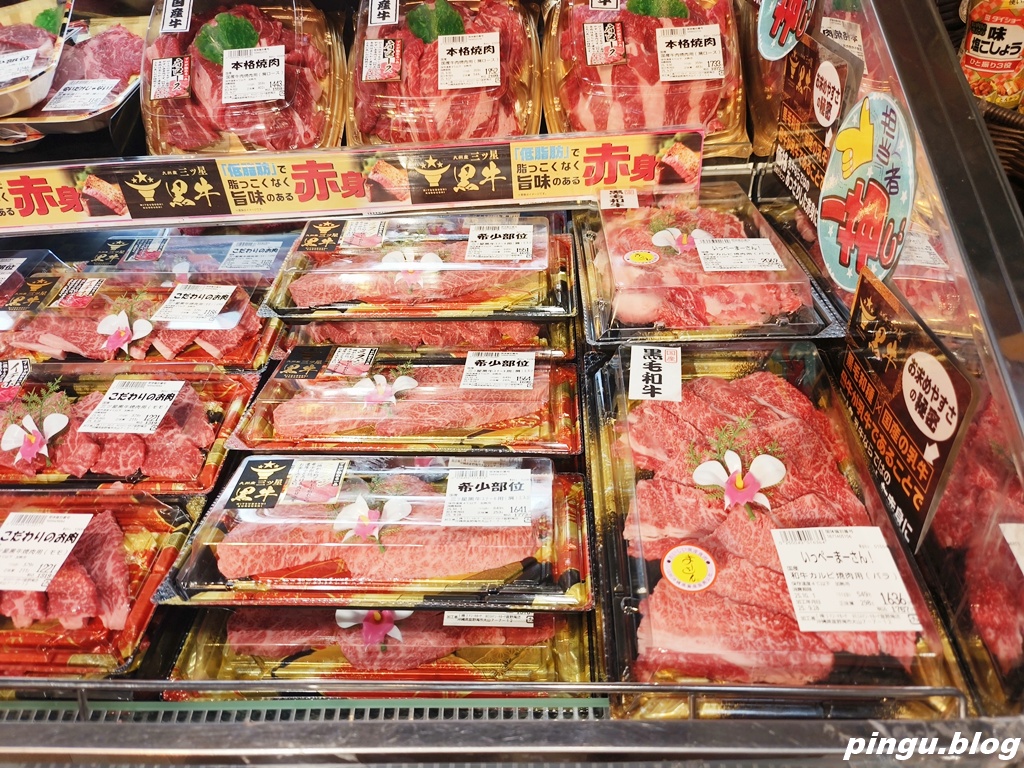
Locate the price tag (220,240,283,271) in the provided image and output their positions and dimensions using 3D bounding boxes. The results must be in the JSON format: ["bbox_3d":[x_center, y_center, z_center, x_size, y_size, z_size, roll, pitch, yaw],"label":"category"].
[{"bbox_3d":[-0.307,-0.152,0.805,0.059,0.002,0.059,1,44,-1],"label":"price tag"}]

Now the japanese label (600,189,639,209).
[{"bbox_3d":[0.100,-0.173,0.635,0.034,0.002,0.048,1,35,7],"label":"japanese label"}]

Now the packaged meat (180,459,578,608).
[{"bbox_3d":[-0.087,0.102,0.485,0.284,0.054,0.139,0,30,3],"label":"packaged meat"}]

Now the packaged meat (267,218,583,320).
[{"bbox_3d":[-0.082,-0.108,0.643,0.283,0.056,0.138,0,43,3],"label":"packaged meat"}]

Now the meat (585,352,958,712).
[{"bbox_3d":[0.144,0.069,0.428,0.182,0.052,0.270,-1,46,3],"label":"meat"}]

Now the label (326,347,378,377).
[{"bbox_3d":[-0.140,-0.020,0.596,0.039,0.002,0.047,-1,32,0],"label":"label"}]

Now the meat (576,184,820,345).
[{"bbox_3d":[0.149,-0.110,0.588,0.183,0.052,0.272,-2,35,3],"label":"meat"}]

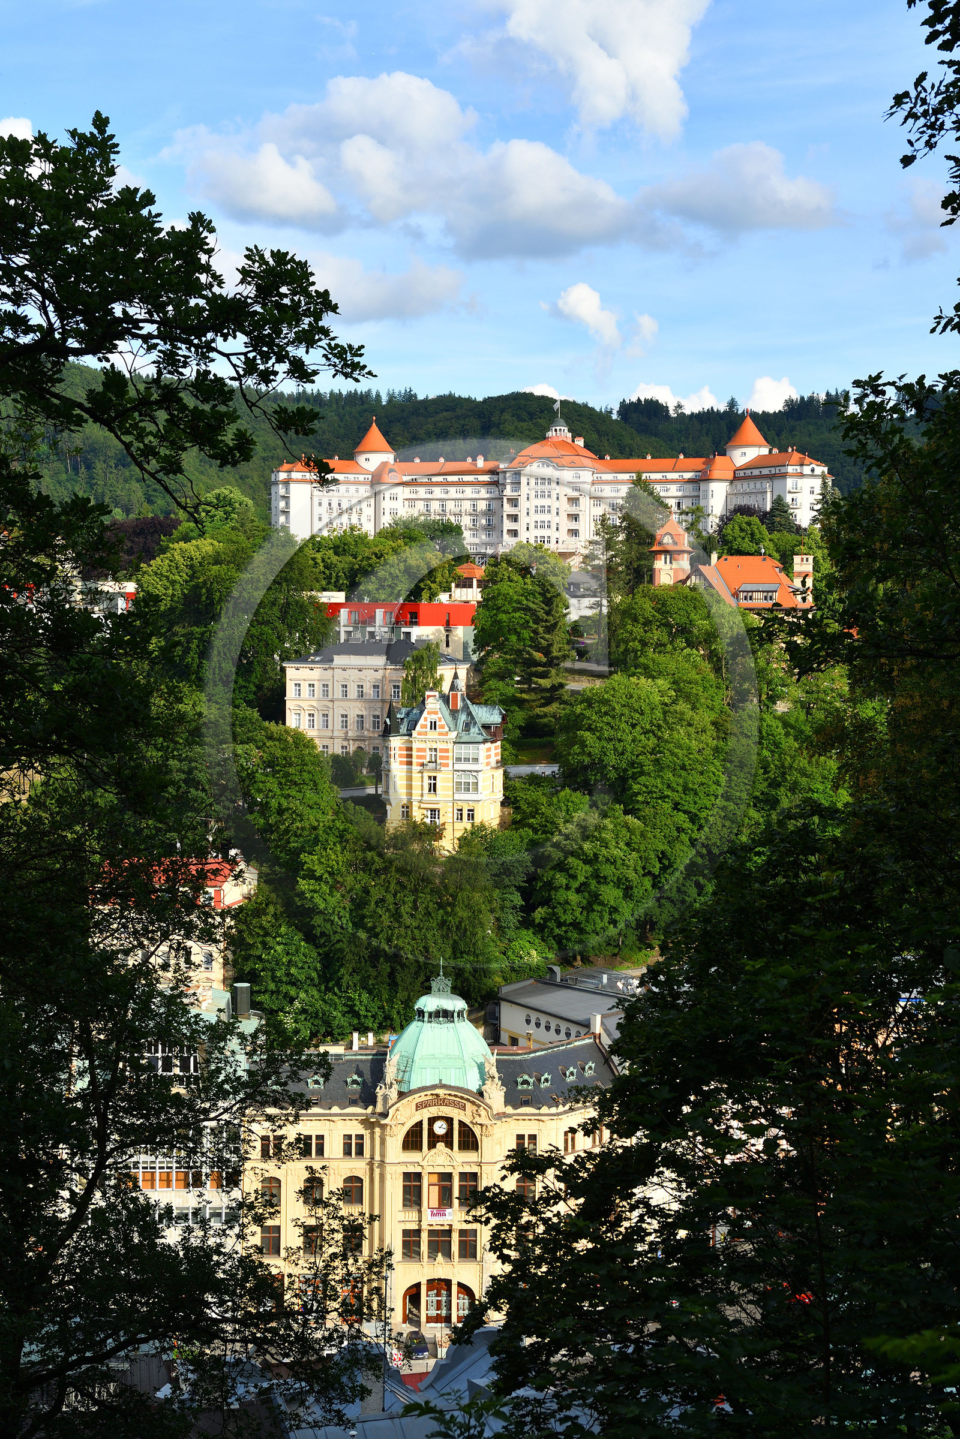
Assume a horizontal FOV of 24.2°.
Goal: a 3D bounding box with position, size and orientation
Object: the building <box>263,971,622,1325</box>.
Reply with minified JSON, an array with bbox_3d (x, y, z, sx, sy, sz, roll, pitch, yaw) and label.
[{"bbox_3d":[-4.470,39.080,212.440,34.500,32.010,17.000,0,5,0],"label":"building"}]

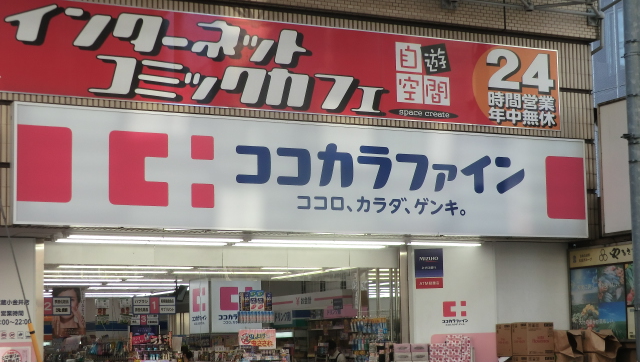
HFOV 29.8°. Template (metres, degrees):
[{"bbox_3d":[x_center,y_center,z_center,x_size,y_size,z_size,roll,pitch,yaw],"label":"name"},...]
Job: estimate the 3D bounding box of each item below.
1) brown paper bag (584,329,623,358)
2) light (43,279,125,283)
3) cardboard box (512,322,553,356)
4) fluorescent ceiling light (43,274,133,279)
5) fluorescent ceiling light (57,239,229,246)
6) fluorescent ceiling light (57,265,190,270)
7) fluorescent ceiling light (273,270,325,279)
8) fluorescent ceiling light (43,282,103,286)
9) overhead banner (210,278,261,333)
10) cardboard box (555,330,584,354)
[{"bbox_3d":[4.153,2.378,17.638,0.460,0.360,0.360,3,-8,-25],"label":"brown paper bag"},{"bbox_3d":[-5.156,2.046,24.456,2.380,0.080,0.090,3,-8,-25],"label":"light"},{"bbox_3d":[3.049,2.273,17.276,0.440,0.465,0.410,2,-8,-25],"label":"cardboard box"},{"bbox_3d":[-4.526,1.838,23.111,2.380,0.080,0.090,3,-8,-25],"label":"fluorescent ceiling light"},{"bbox_3d":[-2.346,0.831,16.126,2.380,0.080,0.100,2,-8,-25],"label":"fluorescent ceiling light"},{"bbox_3d":[-3.309,1.485,20.558,2.380,0.080,0.090,3,-8,-25],"label":"fluorescent ceiling light"},{"bbox_3d":[-0.450,1.870,23.806,0.090,0.080,2.380,3,-8,-25],"label":"fluorescent ceiling light"},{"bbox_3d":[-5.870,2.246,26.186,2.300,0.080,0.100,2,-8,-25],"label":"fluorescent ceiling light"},{"bbox_3d":[-1.749,2.585,24.869,1.110,1.110,0.120,2,-8,-25],"label":"overhead banner"},{"bbox_3d":[3.633,2.334,17.500,0.380,0.340,0.340,2,-8,-25],"label":"cardboard box"}]

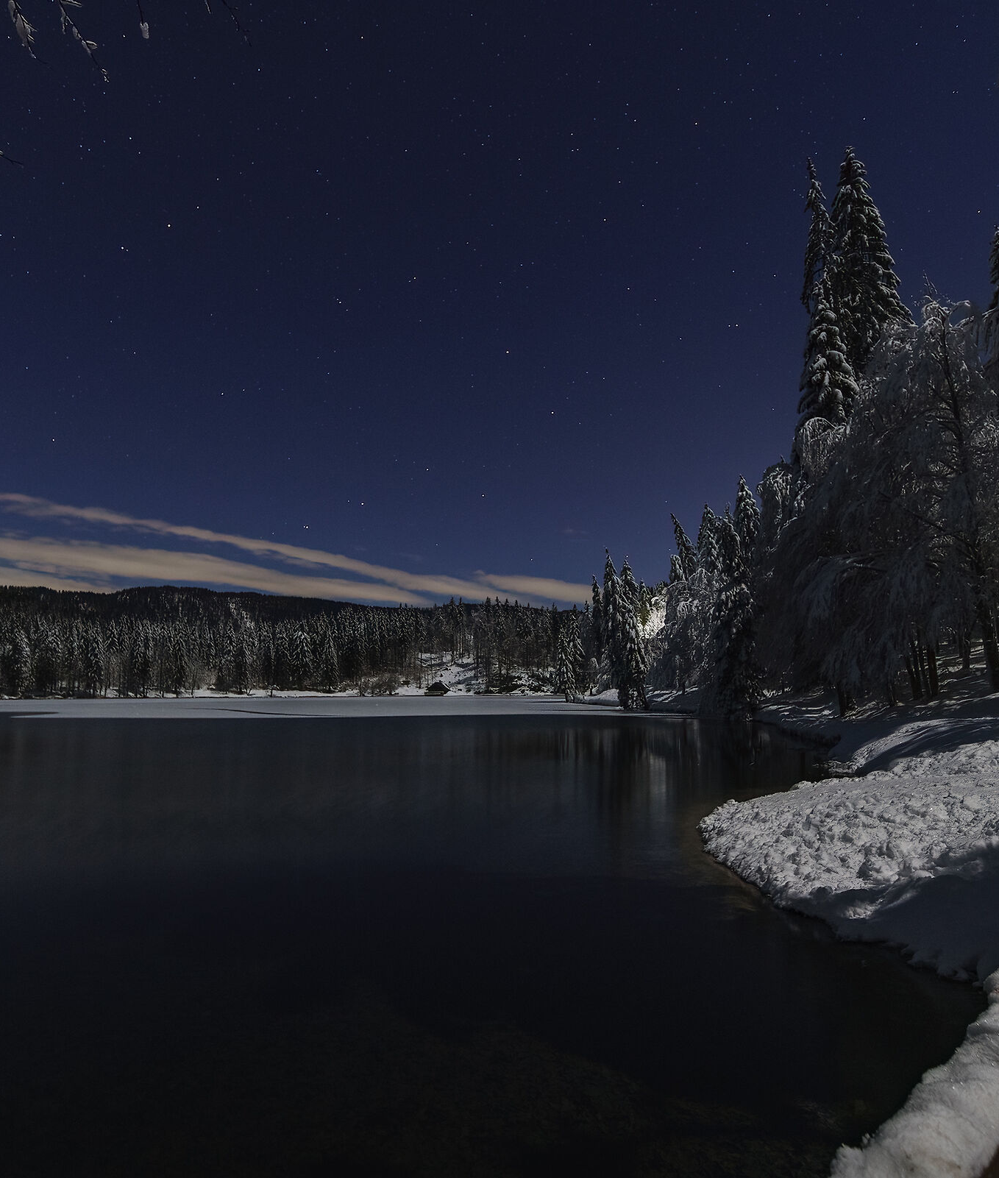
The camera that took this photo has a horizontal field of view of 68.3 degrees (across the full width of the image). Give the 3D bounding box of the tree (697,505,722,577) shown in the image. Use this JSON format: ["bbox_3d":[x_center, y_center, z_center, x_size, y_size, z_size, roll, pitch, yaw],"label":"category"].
[{"bbox_3d":[24.360,0.770,84.660,5.000,21.270,5.000,0,-8,0],"label":"tree"}]

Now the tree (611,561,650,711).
[{"bbox_3d":[14.260,4.920,80.060,4.100,16.220,4.100,0,-8,0],"label":"tree"}]

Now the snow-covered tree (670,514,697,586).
[{"bbox_3d":[21.750,1.300,86.610,4.800,20.760,4.800,0,-8,0],"label":"snow-covered tree"}]

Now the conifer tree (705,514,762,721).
[{"bbox_3d":[18.140,1.860,57.270,4.500,16.010,4.500,0,-8,0],"label":"conifer tree"}]

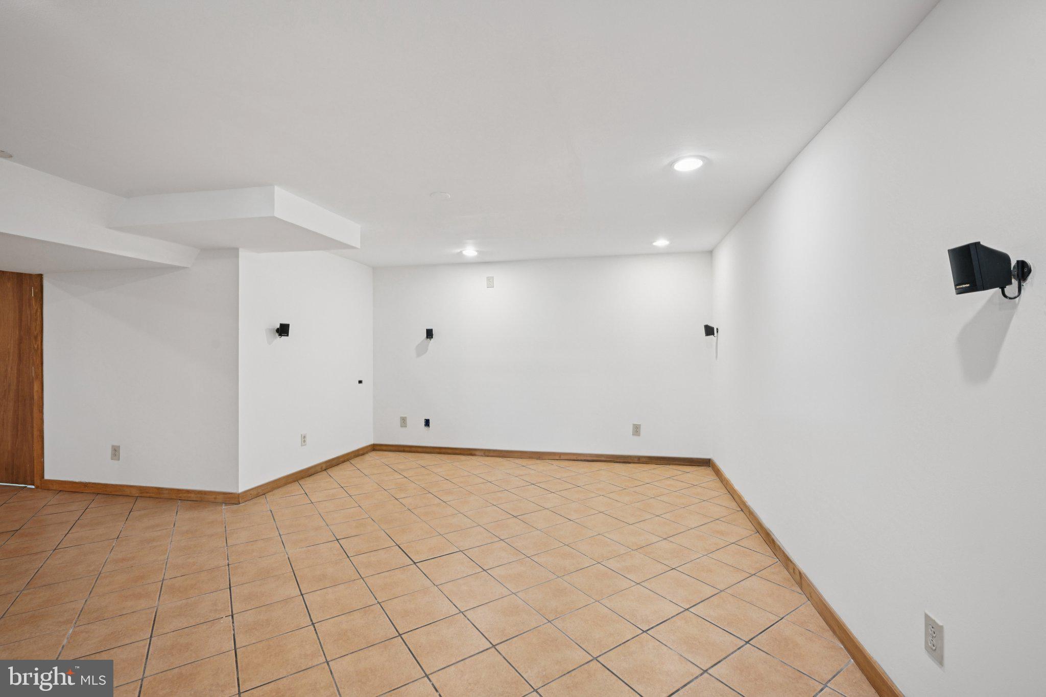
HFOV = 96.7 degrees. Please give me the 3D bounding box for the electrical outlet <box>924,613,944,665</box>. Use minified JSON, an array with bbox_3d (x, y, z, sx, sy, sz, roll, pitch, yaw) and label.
[{"bbox_3d":[1.272,0.897,1.439,0.007,0.123,0.079,0,0,12],"label":"electrical outlet"}]

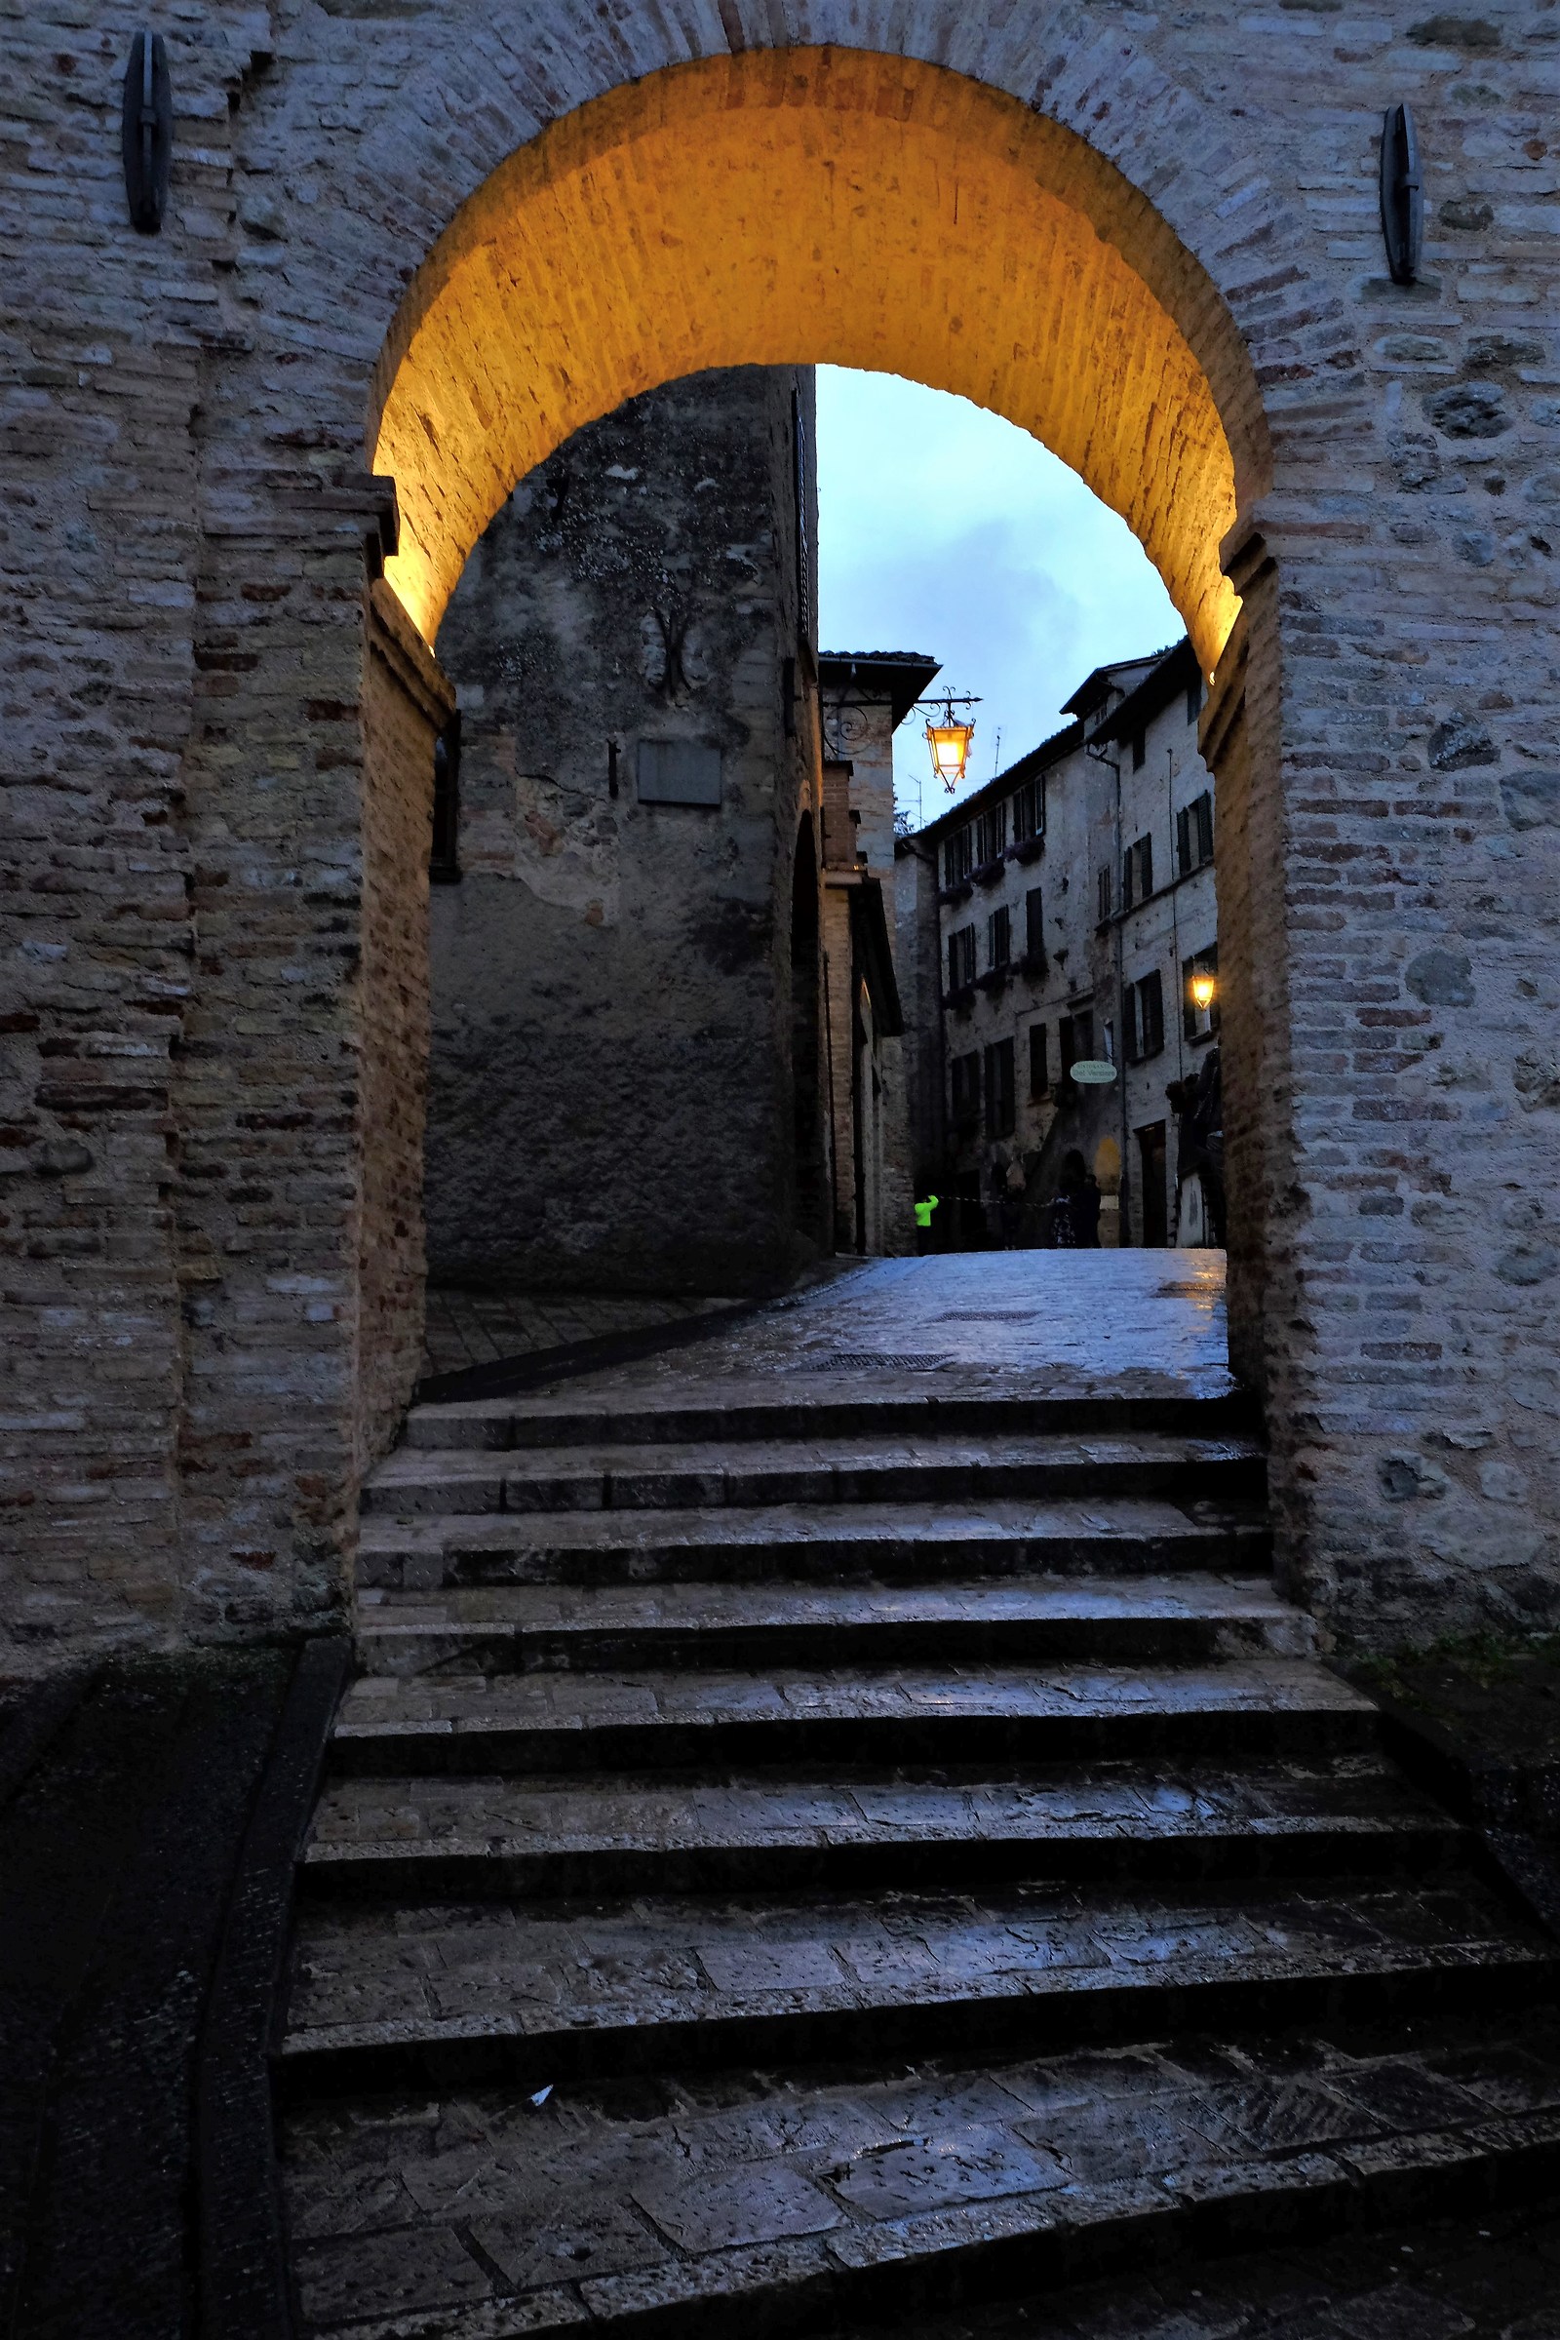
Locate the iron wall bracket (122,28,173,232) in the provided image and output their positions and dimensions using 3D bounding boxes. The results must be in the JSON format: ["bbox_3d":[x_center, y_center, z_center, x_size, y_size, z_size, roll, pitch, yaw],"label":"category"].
[{"bbox_3d":[-1.896,-3.115,6.434,0.130,0.560,0.100,1,-4,-9],"label":"iron wall bracket"}]

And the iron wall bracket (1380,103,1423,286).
[{"bbox_3d":[2.034,-3.192,7.030,0.110,0.560,0.100,0,-4,-7],"label":"iron wall bracket"}]

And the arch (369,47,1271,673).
[{"bbox_3d":[0.120,-2.713,7.641,2.880,1.570,1.800,0,-4,-3],"label":"arch"}]

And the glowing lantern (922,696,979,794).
[{"bbox_3d":[1.643,-4.093,20.607,0.540,0.860,0.480,0,-4,6],"label":"glowing lantern"}]

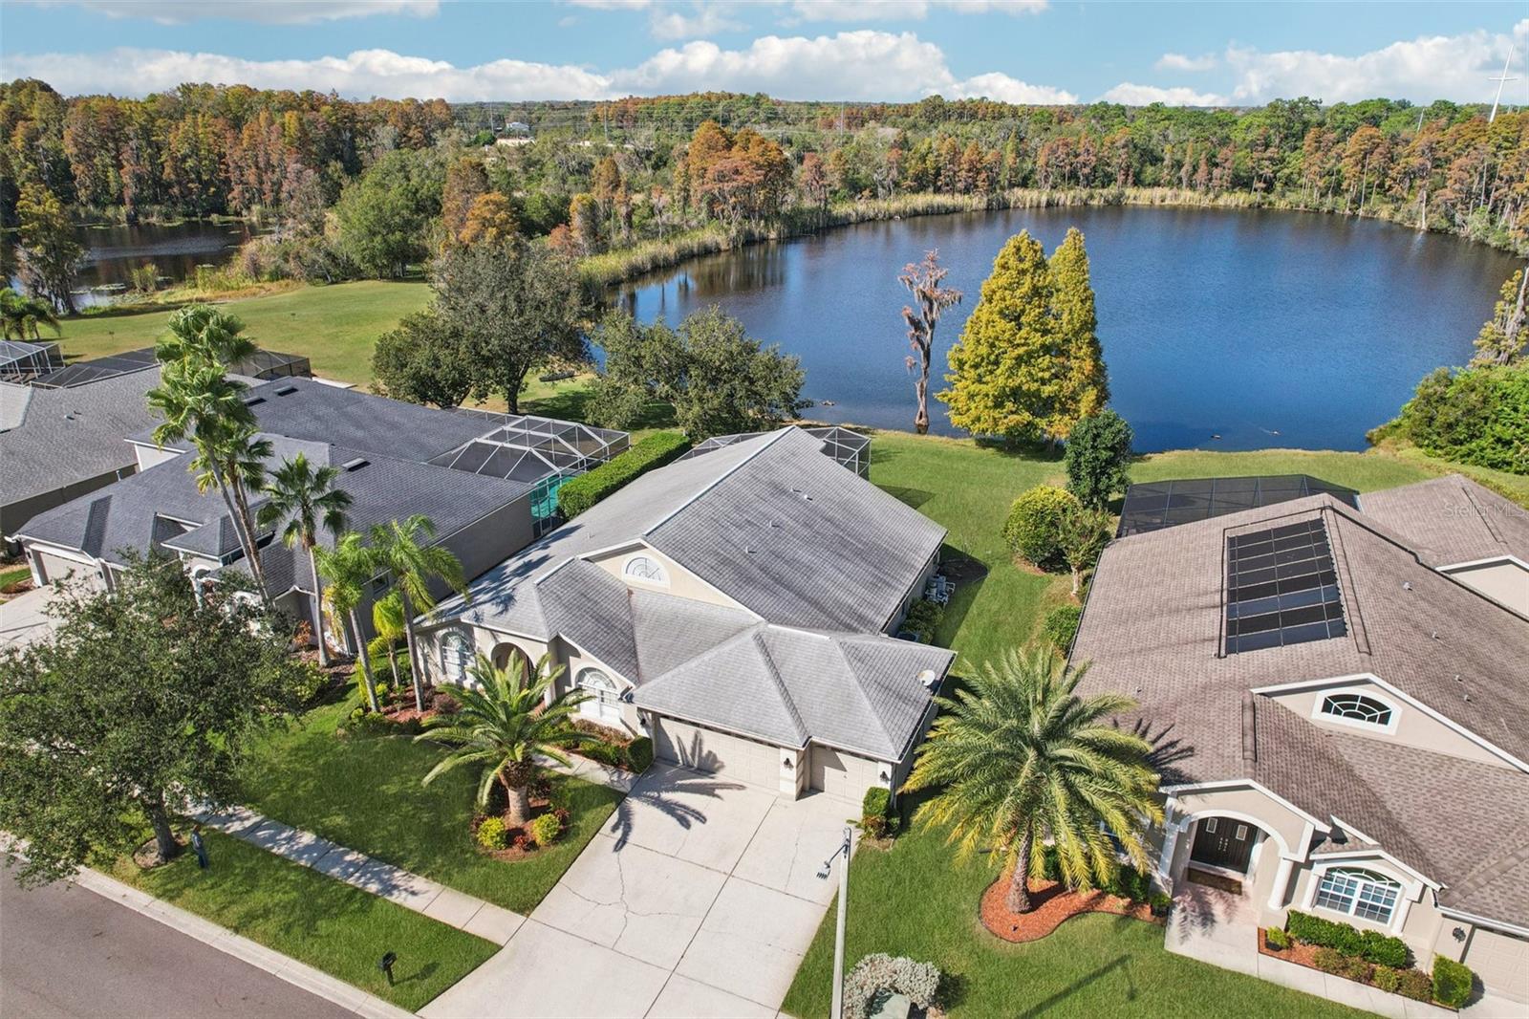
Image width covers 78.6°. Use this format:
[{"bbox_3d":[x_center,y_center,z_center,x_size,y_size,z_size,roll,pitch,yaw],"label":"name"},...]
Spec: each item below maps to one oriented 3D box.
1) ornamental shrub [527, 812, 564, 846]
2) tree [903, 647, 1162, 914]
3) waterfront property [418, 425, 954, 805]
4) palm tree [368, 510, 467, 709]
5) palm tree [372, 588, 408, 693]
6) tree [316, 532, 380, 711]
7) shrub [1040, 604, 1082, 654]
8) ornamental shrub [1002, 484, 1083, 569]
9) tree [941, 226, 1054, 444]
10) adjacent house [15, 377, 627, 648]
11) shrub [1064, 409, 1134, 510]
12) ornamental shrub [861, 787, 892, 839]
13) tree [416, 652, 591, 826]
[{"bbox_3d":[-7.280,10.680,31.241,1.050,0.920,1.050,0,23,0],"label":"ornamental shrub"},{"bbox_3d":[7.477,8.150,26.159,6.500,8.100,6.500,10,25,22],"label":"tree"},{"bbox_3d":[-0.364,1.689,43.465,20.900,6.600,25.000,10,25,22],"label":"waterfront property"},{"bbox_3d":[-12.930,4.327,35.124,3.300,8.200,3.300,10,25,22],"label":"palm tree"},{"bbox_3d":[-15.394,5.500,38.694,1.900,4.500,1.900,0,23,0],"label":"palm tree"},{"bbox_3d":[-15.410,4.436,35.511,2.400,7.700,2.600,10,25,22],"label":"tree"},{"bbox_3d":[13.600,5.412,42.015,2.000,2.050,2.000,0,23,0],"label":"shrub"},{"bbox_3d":[14.770,0.984,49.796,3.750,4.200,3.750,0,23,0],"label":"ornamental shrub"},{"bbox_3d":[17.543,-11.712,66.772,9.000,15.600,9.000,0,23,0],"label":"tree"},{"bbox_3d":[-22.834,-2.482,53.256,20.500,6.700,26.200,10,25,22],"label":"adjacent house"},{"bbox_3d":[19.559,-2.760,54.436,3.800,6.300,3.800,10,25,22],"label":"shrub"},{"bbox_3d":[3.800,10.194,31.608,1.050,1.360,1.150,0,23,0],"label":"ornamental shrub"},{"bbox_3d":[-8.358,8.110,30.582,5.700,6.000,5.700,0,23,0],"label":"tree"}]

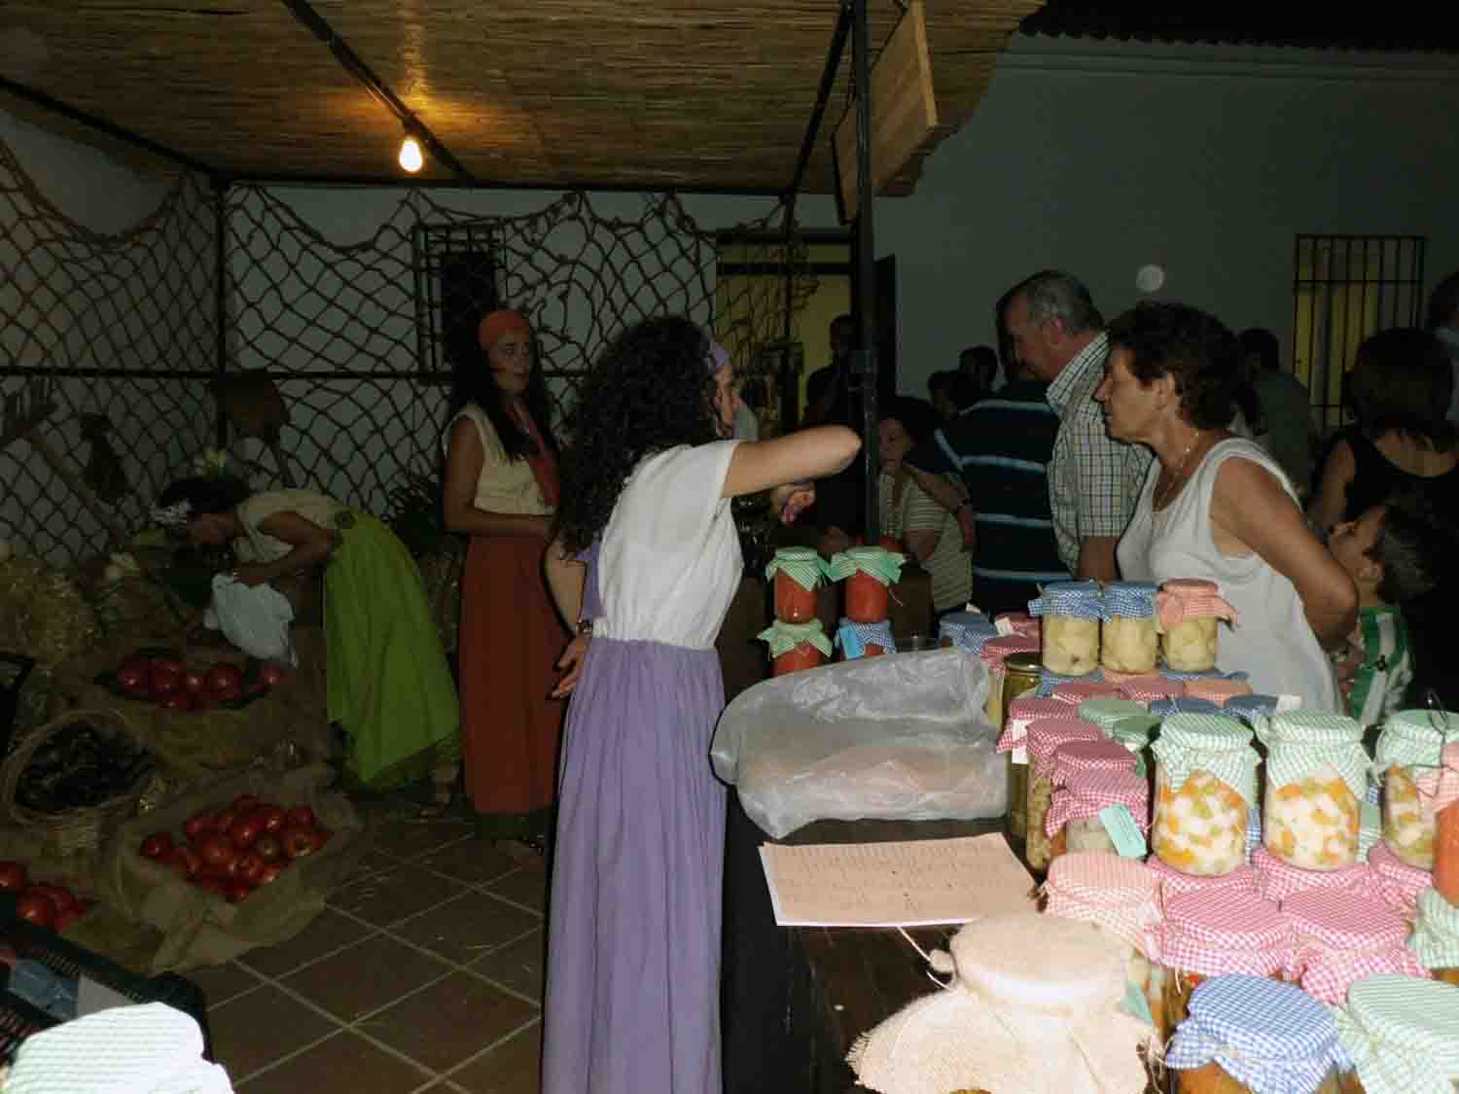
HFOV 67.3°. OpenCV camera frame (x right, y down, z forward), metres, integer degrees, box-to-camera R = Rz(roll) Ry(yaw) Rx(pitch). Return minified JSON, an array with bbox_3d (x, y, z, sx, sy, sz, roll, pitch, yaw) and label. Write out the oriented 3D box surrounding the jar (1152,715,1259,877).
[{"bbox_3d":[0.424,0.218,0.973,0.097,0.130,0.096,0,7,0],"label":"jar"}]

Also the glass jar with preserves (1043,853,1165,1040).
[{"bbox_3d":[0.323,0.353,0.957,0.104,0.132,0.104,0,7,0],"label":"glass jar with preserves"}]

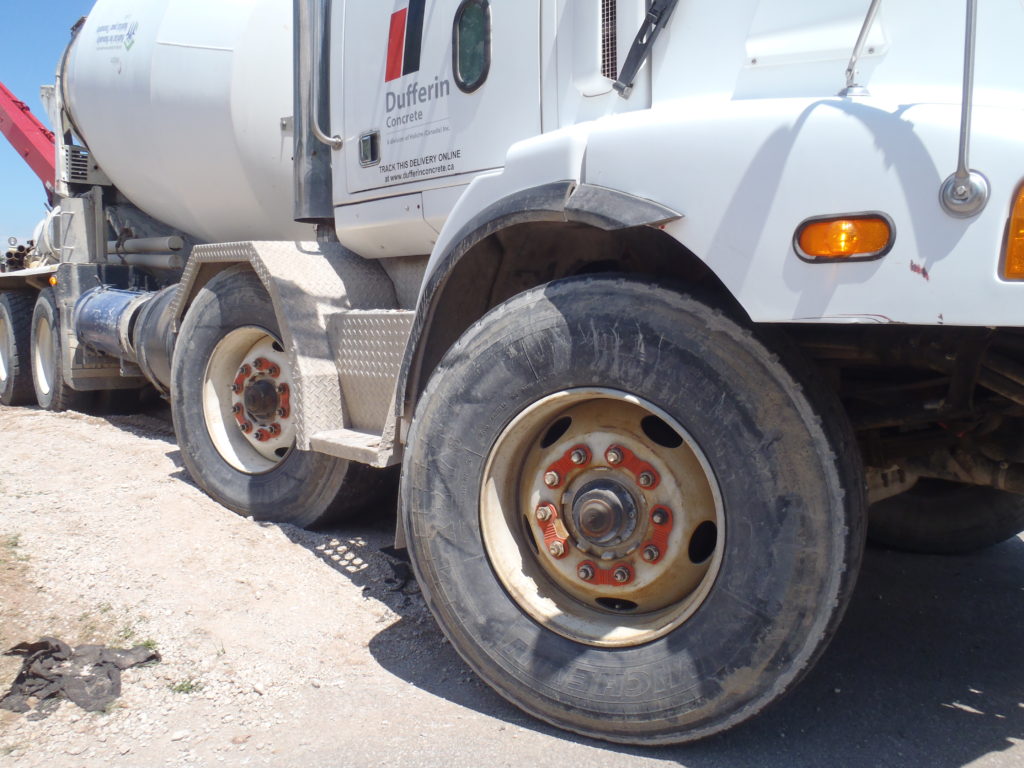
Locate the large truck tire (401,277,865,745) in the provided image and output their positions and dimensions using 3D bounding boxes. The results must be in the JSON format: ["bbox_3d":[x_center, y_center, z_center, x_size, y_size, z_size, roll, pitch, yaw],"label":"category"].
[{"bbox_3d":[0.264,0.291,2.023,1.065,1.065,0.385,4,6,27],"label":"large truck tire"}]

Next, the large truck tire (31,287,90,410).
[{"bbox_3d":[-3.487,-0.217,6.438,0.280,1.050,1.050,-4,7,-40],"label":"large truck tire"}]

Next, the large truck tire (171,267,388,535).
[{"bbox_3d":[-0.944,0.055,3.410,1.065,1.065,0.385,5,7,34],"label":"large truck tire"}]

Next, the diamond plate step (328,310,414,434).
[{"bbox_3d":[-0.361,-0.035,2.843,0.290,0.410,0.520,-4,7,-41],"label":"diamond plate step"}]

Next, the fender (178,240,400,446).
[{"bbox_3d":[-0.900,-0.197,3.380,0.500,0.730,1.300,-4,7,-41],"label":"fender"}]

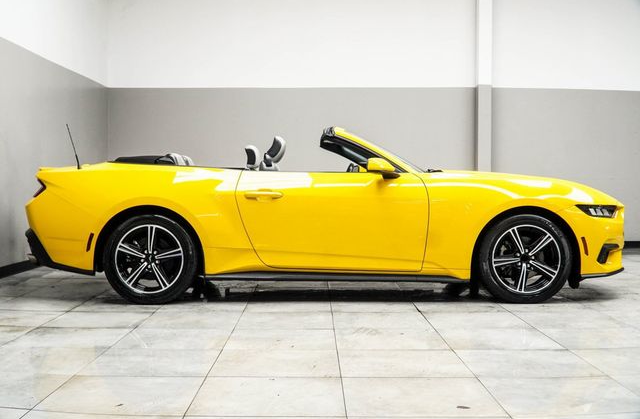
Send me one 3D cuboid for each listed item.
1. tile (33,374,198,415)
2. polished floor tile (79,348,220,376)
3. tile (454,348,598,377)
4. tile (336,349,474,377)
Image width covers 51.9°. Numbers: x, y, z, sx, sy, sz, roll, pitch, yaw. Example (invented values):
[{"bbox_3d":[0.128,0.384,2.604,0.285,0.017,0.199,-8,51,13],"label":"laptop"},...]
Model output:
[{"bbox_3d":[-0.802,0.765,2.706,0.600,0.010,0.530,0,2,0],"label":"tile"},{"bbox_3d":[-0.800,0.745,3.189,0.598,0.012,0.519,0,2,0],"label":"polished floor tile"},{"bbox_3d":[0.999,0.755,3.218,0.600,0.010,0.530,0,2,0],"label":"tile"},{"bbox_3d":[0.400,0.758,3.233,0.608,0.010,0.525,0,2,0],"label":"tile"}]

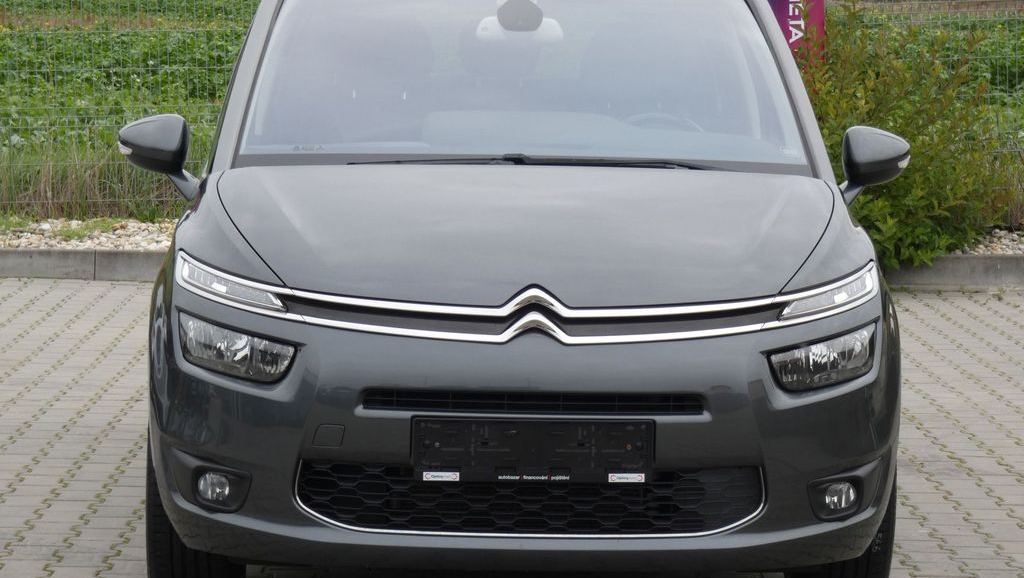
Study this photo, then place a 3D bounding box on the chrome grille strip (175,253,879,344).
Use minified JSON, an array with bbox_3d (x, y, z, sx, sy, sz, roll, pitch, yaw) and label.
[{"bbox_3d":[0.045,0.024,7.783,1.670,0.170,0.500,1,5,-2],"label":"chrome grille strip"}]

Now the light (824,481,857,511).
[{"bbox_3d":[0.752,0.474,7.800,0.080,0.074,0.065,1,5,-2],"label":"light"}]

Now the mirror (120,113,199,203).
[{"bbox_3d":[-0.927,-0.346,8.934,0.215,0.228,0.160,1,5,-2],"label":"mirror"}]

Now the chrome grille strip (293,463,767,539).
[{"bbox_3d":[0.044,0.466,7.601,1.050,0.165,0.130,1,5,-2],"label":"chrome grille strip"}]

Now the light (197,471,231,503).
[{"bbox_3d":[-0.679,0.450,7.752,0.080,0.074,0.065,1,5,-2],"label":"light"}]

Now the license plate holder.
[{"bbox_3d":[0.049,0.359,7.511,0.533,0.138,0.030,1,5,-2],"label":"license plate holder"}]

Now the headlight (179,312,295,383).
[{"bbox_3d":[-0.629,0.136,7.786,0.285,0.150,0.230,1,5,-2],"label":"headlight"}]

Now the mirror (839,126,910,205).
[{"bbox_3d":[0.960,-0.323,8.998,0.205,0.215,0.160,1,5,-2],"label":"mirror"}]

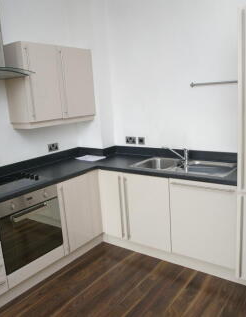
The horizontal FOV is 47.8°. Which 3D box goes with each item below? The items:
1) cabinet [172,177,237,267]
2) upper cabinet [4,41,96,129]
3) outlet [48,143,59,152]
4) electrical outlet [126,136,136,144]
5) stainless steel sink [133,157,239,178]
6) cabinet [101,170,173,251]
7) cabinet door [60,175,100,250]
[{"bbox_3d":[0.840,0.501,2.635,0.592,0.725,0.572,5,14,36],"label":"cabinet"},{"bbox_3d":[-0.735,-0.763,2.997,0.296,0.798,0.923,5,14,36],"label":"upper cabinet"},{"bbox_3d":[-0.801,-0.124,3.223,0.012,0.087,0.147,5,14,36],"label":"outlet"},{"bbox_3d":[0.097,-0.213,3.356,0.147,0.087,0.012,5,14,36],"label":"electrical outlet"},{"bbox_3d":[0.576,0.158,2.774,0.965,0.164,0.467,5,14,36],"label":"stainless steel sink"},{"bbox_3d":[0.258,0.453,3.054,0.847,0.725,0.572,5,14,36],"label":"cabinet"},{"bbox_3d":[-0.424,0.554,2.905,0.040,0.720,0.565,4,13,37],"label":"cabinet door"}]

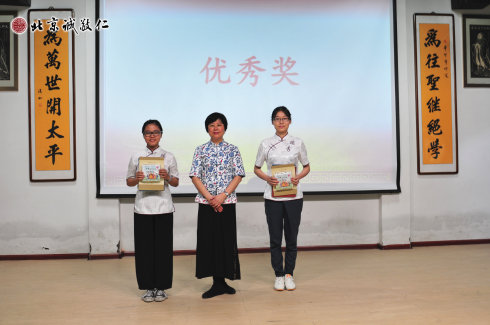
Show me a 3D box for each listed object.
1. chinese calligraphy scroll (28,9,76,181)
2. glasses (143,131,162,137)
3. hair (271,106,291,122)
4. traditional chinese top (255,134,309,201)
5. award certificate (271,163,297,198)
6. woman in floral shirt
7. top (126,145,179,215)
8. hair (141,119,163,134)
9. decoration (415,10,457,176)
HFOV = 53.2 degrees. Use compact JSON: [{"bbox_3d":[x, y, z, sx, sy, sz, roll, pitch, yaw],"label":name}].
[{"bbox_3d":[-2.381,-0.829,6.050,0.575,2.140,0.030,-1,0,-5],"label":"chinese calligraphy scroll"},{"bbox_3d":[-0.774,-0.241,4.120,0.142,0.045,0.130,-1,0,-2],"label":"glasses"},{"bbox_3d":[0.330,-0.426,4.420,0.172,0.155,0.190,-1,0,1],"label":"hair"},{"bbox_3d":[0.339,0.041,4.420,0.470,0.595,0.270,-1,0,1],"label":"traditional chinese top"},{"bbox_3d":[0.340,0.161,4.250,0.205,0.275,0.025,-1,0,0],"label":"award certificate"},{"bbox_3d":[-0.236,0.367,4.240,0.470,1.585,0.330,-1,0,-1],"label":"woman in floral shirt"},{"bbox_3d":[-0.782,0.157,4.160,0.435,0.560,0.270,-1,0,-2],"label":"top"},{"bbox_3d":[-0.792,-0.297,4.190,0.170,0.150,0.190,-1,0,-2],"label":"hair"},{"bbox_3d":[2.531,-0.907,6.480,0.575,2.140,0.030,-1,0,-5],"label":"decoration"}]

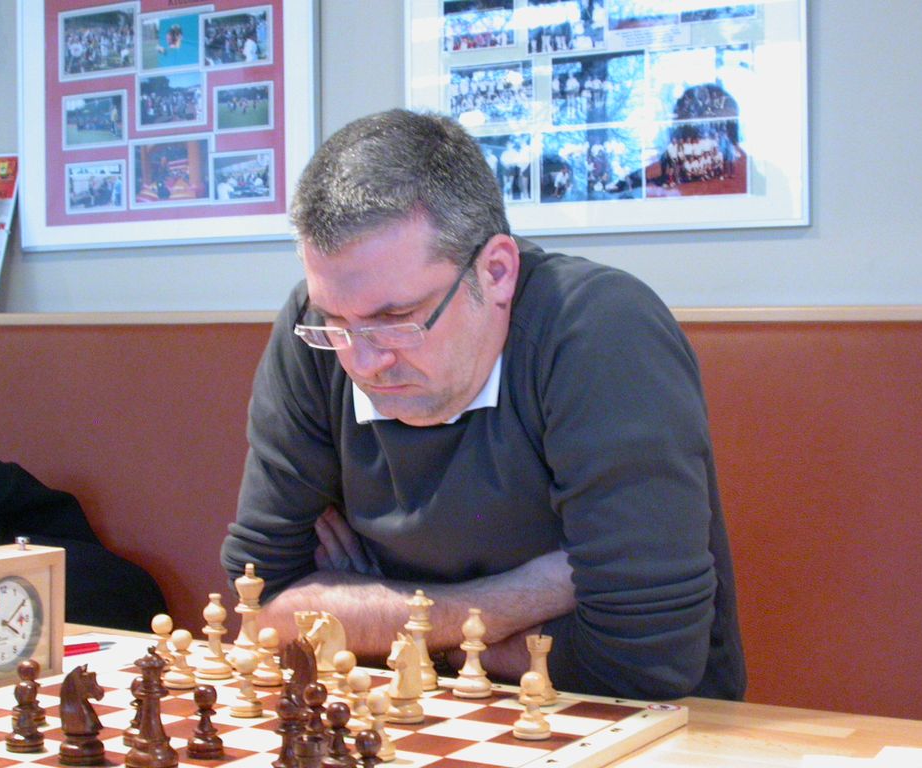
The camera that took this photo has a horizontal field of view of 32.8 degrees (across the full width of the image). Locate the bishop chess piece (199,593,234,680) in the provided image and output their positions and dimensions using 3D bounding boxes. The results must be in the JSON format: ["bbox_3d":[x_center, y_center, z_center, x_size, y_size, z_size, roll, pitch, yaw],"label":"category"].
[{"bbox_3d":[-0.211,0.217,1.353,0.031,0.071,0.031,1,0,0],"label":"bishop chess piece"}]

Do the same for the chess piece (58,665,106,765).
[{"bbox_3d":[-0.260,0.225,1.075,0.031,0.067,0.031,1,0,23],"label":"chess piece"}]

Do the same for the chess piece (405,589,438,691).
[{"bbox_3d":[-0.035,0.220,1.355,0.033,0.083,0.033,1,0,-1],"label":"chess piece"}]

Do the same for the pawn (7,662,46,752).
[{"bbox_3d":[-0.299,0.224,1.085,0.026,0.054,0.026,1,0,29],"label":"pawn"}]

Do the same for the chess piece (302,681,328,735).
[{"bbox_3d":[-0.103,0.237,1.115,0.027,0.048,0.027,1,0,-5],"label":"chess piece"}]

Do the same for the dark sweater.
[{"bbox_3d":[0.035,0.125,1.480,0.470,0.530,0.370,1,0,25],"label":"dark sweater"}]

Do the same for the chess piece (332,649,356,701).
[{"bbox_3d":[-0.093,0.237,1.249,0.027,0.048,0.027,1,0,-4],"label":"chess piece"}]

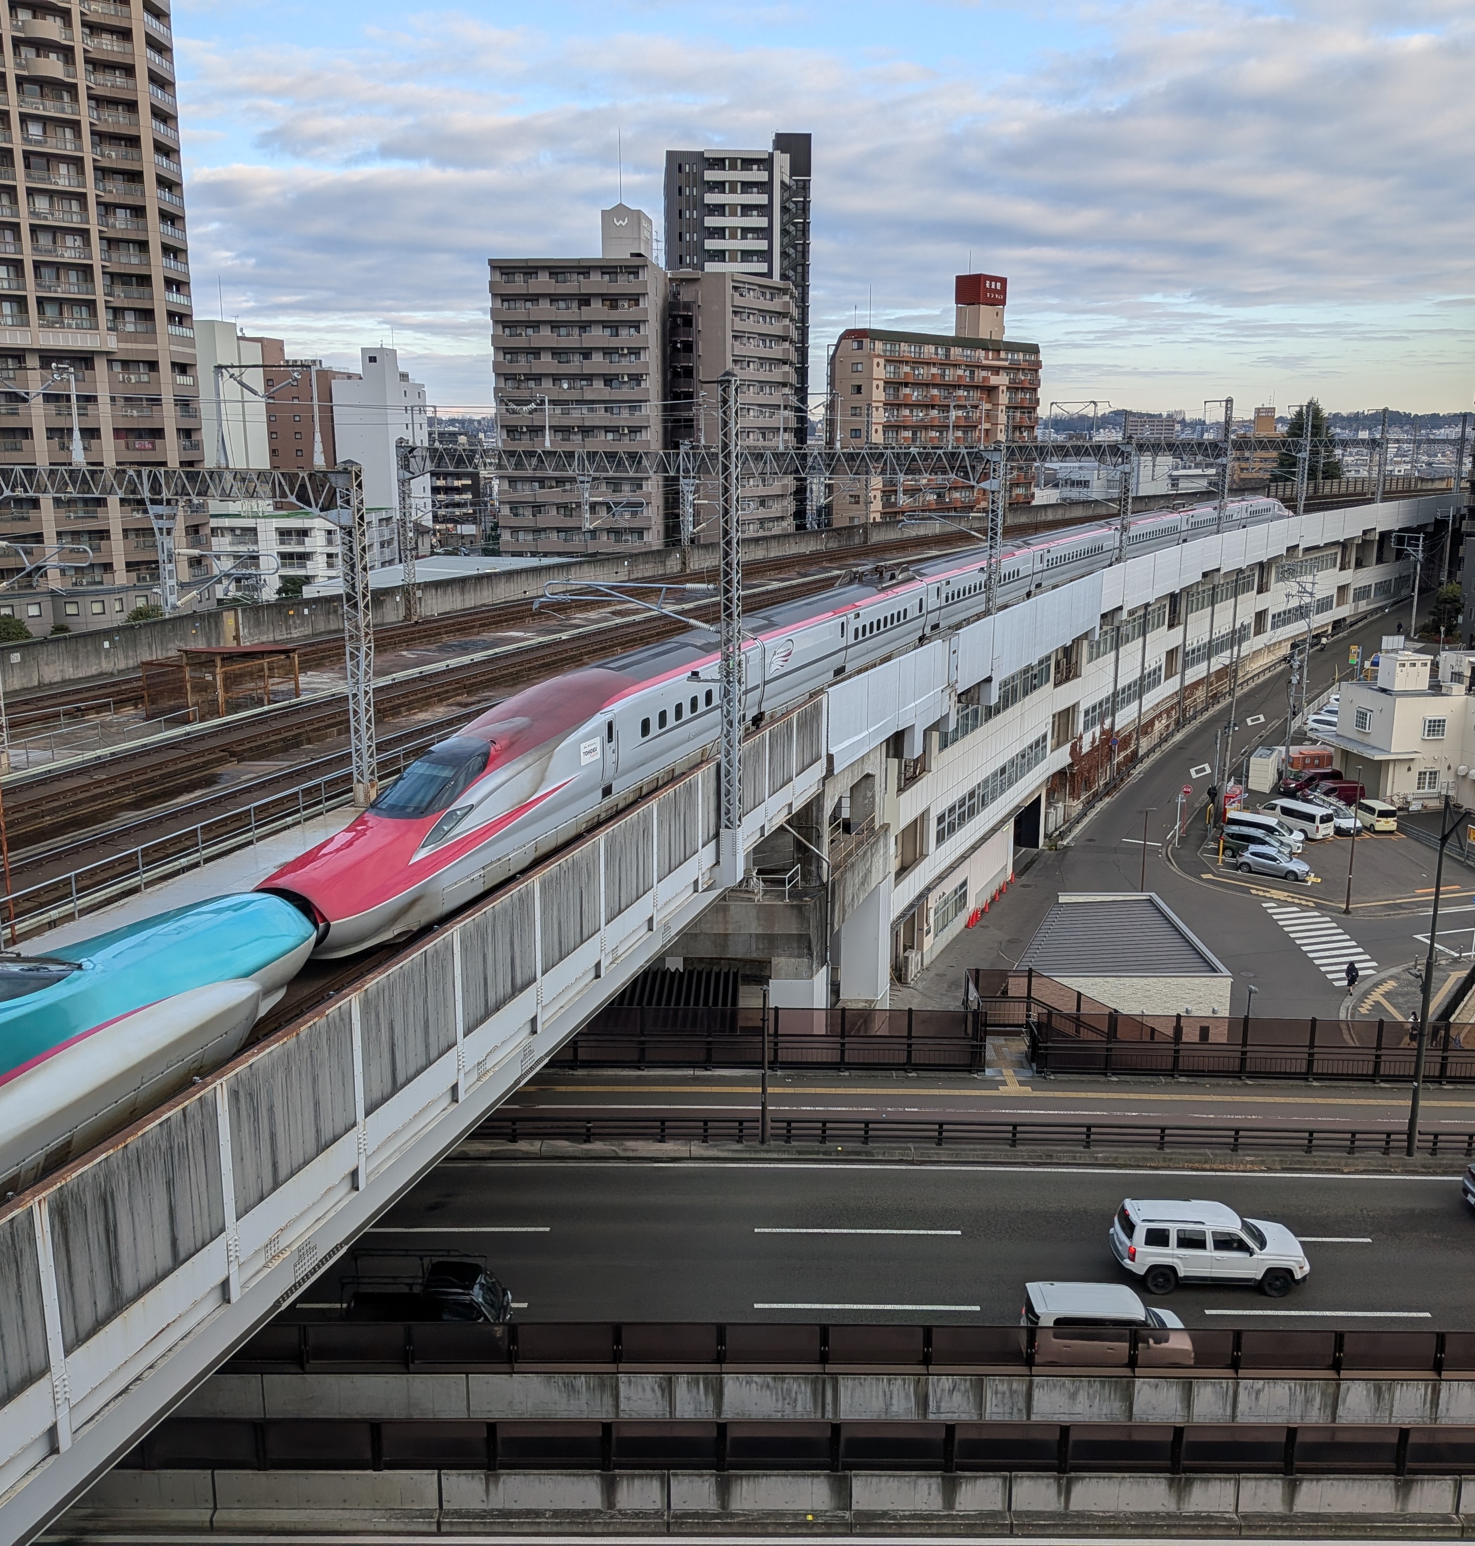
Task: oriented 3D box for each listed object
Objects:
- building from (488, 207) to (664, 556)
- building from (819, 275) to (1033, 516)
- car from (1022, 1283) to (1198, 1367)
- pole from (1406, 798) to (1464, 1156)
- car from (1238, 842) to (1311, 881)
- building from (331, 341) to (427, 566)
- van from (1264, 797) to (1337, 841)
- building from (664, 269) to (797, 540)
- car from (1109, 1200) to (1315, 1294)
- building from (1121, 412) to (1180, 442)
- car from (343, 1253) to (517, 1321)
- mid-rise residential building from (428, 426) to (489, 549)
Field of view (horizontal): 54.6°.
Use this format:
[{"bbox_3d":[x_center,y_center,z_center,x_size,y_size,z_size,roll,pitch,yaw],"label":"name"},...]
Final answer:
[{"bbox_3d":[-18.341,-39.790,167.670,18.400,49.700,12.800,2,13,6],"label":"building"},{"bbox_3d":[27.916,-45.425,200.640,9.000,45.500,40.500,12,18,42],"label":"building"},{"bbox_3d":[7.900,11.974,30.523,3.400,1.650,1.475,1,13,2],"label":"car"},{"bbox_3d":[18.406,5.525,37.679,0.400,10.100,1.000,0,13,-2],"label":"pole"},{"bbox_3d":[30.950,5.120,82.500,4.350,1.460,1.770,9,16,33],"label":"car"},{"bbox_3d":[-67.109,-59.220,271.165,9.800,39.900,22.000,2,13,7],"label":"building"},{"bbox_3d":[35.428,2.613,91.062,1.750,2.000,4.700,-7,15,-30],"label":"van"},{"bbox_3d":[-1.635,-41.358,186.061,11.500,43.000,14.000,8,15,30],"label":"building"},{"bbox_3d":[11.100,11.190,33.840,4.410,1.660,1.780,1,13,2],"label":"car"},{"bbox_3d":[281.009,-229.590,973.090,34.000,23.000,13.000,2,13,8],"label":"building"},{"bbox_3d":[-6.680,11.662,31.169,3.500,1.960,1.480,1,13,2],"label":"car"},{"bbox_3d":[-56.694,-56.877,292.768,11.800,25.400,12.500,0,13,-2],"label":"mid-rise residential building"}]

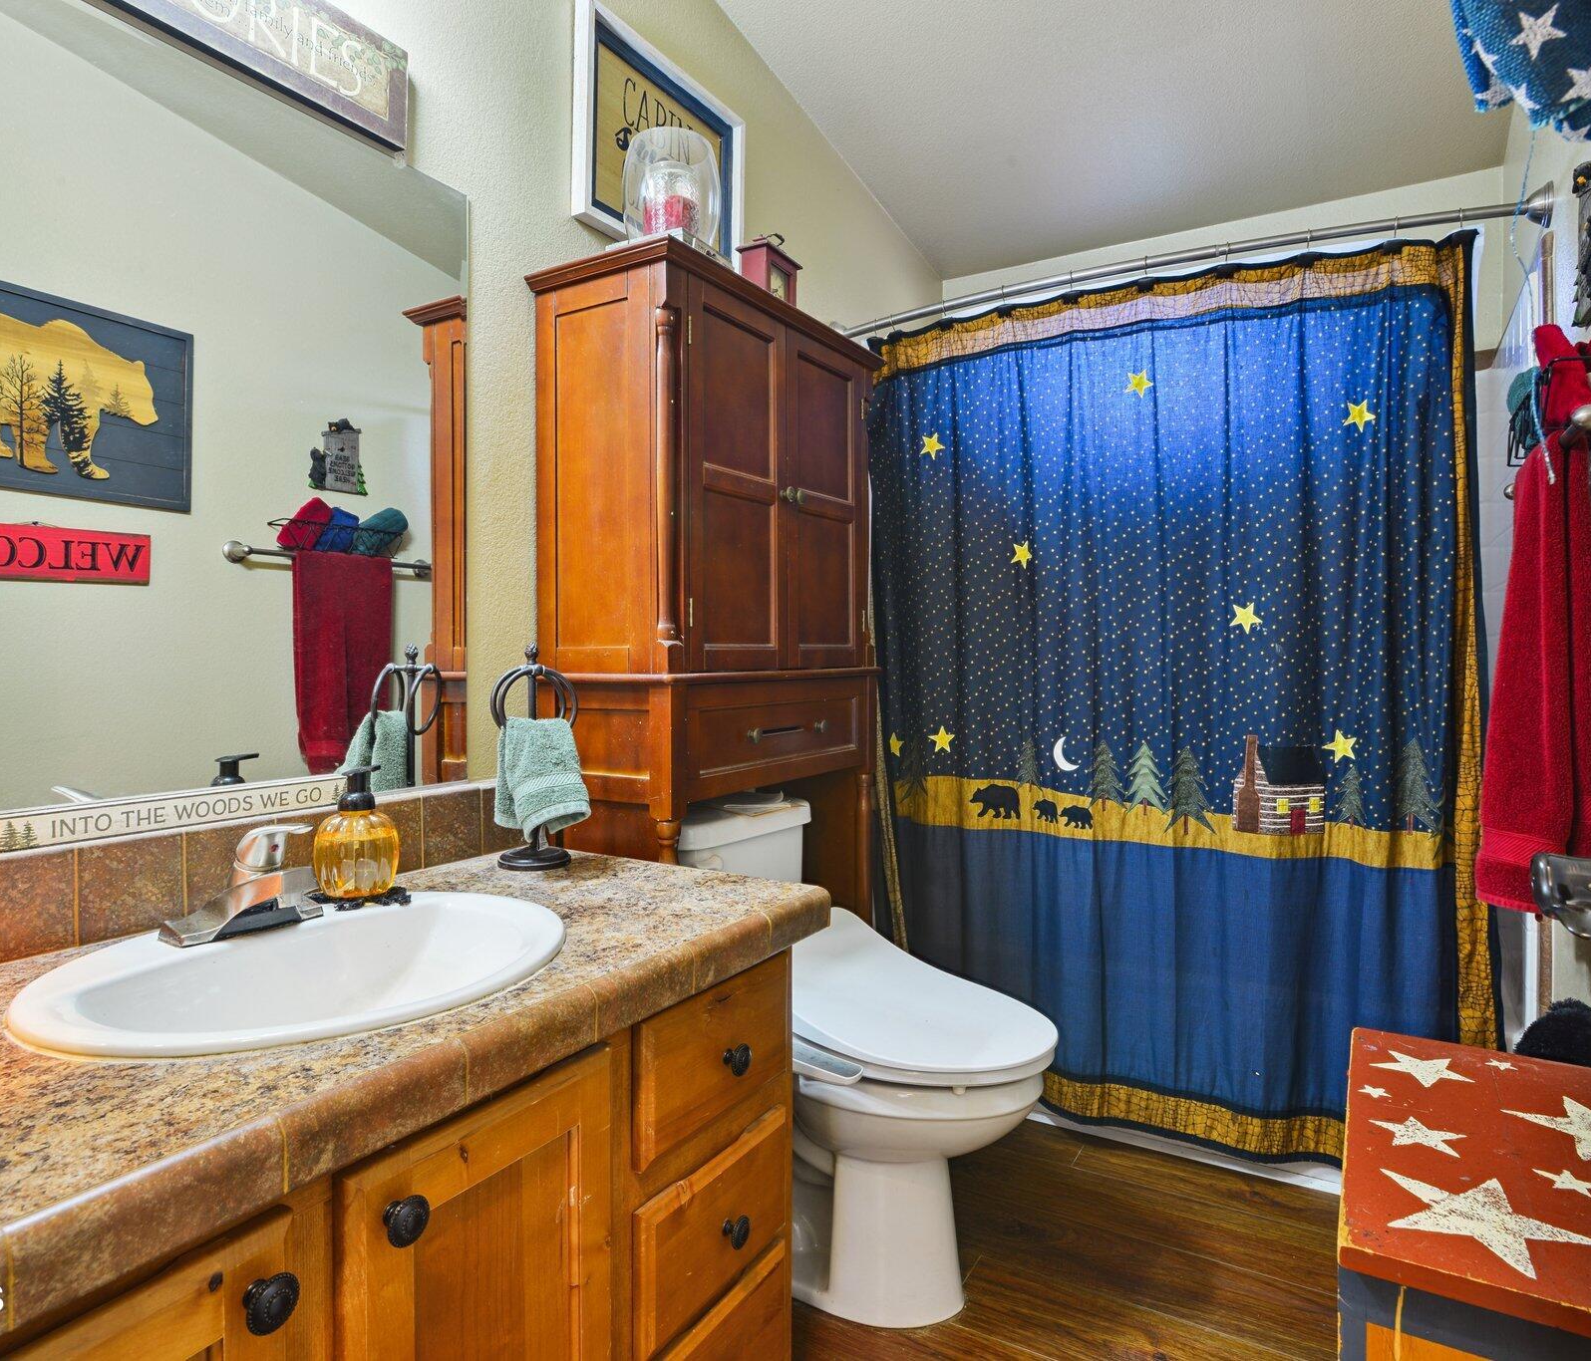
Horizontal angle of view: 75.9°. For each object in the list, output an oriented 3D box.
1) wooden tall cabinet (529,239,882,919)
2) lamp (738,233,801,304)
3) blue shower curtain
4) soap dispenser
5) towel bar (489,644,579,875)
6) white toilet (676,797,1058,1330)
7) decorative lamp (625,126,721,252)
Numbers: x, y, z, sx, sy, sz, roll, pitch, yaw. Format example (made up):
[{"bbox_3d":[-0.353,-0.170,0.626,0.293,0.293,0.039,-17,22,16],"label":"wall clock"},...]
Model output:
[{"bbox_3d":[-0.124,0.172,1.866,0.286,1.630,0.705,1,2,31],"label":"wooden tall cabinet"},{"bbox_3d":[-0.047,-0.734,1.881,0.063,0.180,0.125,1,2,31],"label":"lamp"},{"bbox_3d":[0.693,0.045,2.108,1.275,1.766,0.146,1,2,31],"label":"blue shower curtain"},{"bbox_3d":[-0.526,0.185,1.226,0.100,0.158,0.100,1,2,31],"label":"soap dispenser"},{"bbox_3d":[-0.377,0.109,1.471,0.112,0.320,0.104,-1,2,-35],"label":"towel bar"},{"bbox_3d":[0.073,0.629,1.737,0.732,0.725,0.418,1,2,31],"label":"white toilet"},{"bbox_3d":[-0.202,-0.766,1.647,0.155,0.199,0.155,0,2,0],"label":"decorative lamp"}]

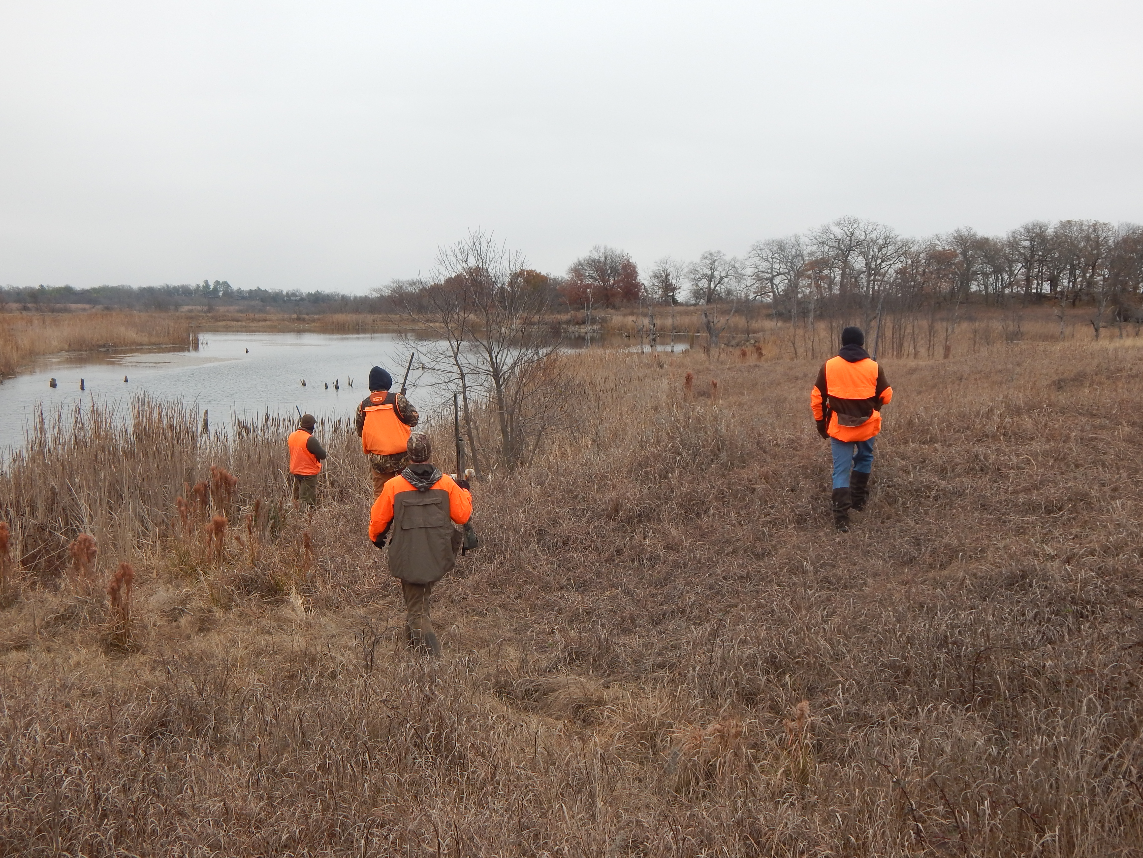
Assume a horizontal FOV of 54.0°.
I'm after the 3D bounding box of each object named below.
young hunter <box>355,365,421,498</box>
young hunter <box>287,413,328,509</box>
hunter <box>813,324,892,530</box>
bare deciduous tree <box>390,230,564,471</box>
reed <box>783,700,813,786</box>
[{"bbox_3d":[-1.699,0.277,10.394,0.550,1.720,0.480,1,6,8],"label":"young hunter"},{"bbox_3d":[-3.364,0.598,14.288,0.480,1.600,0.450,3,7,28],"label":"young hunter"},{"bbox_3d":[2.397,0.014,9.597,0.660,1.770,0.520,1,6,9],"label":"hunter"},{"bbox_3d":[-1.461,-1.090,17.411,2.600,3.850,2.400,0,6,0],"label":"bare deciduous tree"},{"bbox_3d":[0.903,1.267,4.471,0.120,0.380,0.120,0,6,0],"label":"reed"}]

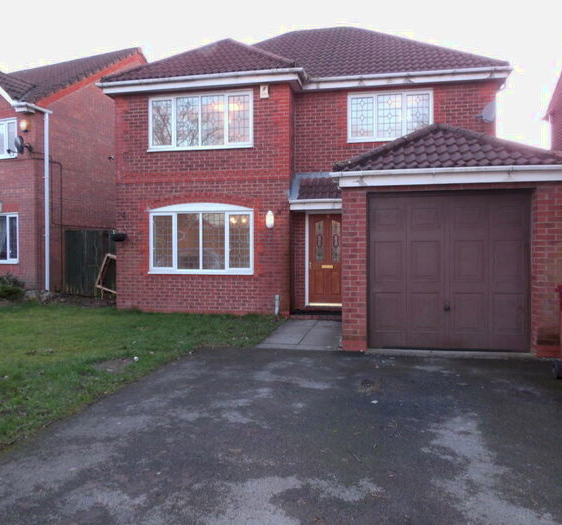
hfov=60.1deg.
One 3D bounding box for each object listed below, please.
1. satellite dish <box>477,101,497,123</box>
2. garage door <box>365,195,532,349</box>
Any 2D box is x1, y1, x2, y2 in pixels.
[{"bbox_3d":[4.056,-2.969,9.546,0.320,0.410,0.420,0,1,-22],"label":"satellite dish"},{"bbox_3d":[2.278,0.130,6.643,2.140,2.130,0.080,0,1,11],"label":"garage door"}]

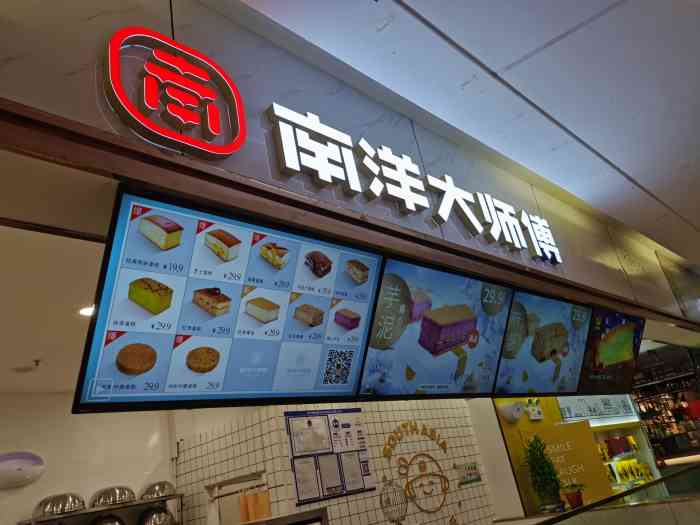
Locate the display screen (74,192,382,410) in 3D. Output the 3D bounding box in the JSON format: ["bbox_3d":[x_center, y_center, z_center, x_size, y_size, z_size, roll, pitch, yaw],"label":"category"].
[{"bbox_3d":[-0.307,0.172,1.811,1.048,0.597,0.060,12,-2,-44],"label":"display screen"}]

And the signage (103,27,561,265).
[{"bbox_3d":[0.266,-0.315,2.368,2.620,0.401,0.070,12,-32,-44],"label":"signage"}]

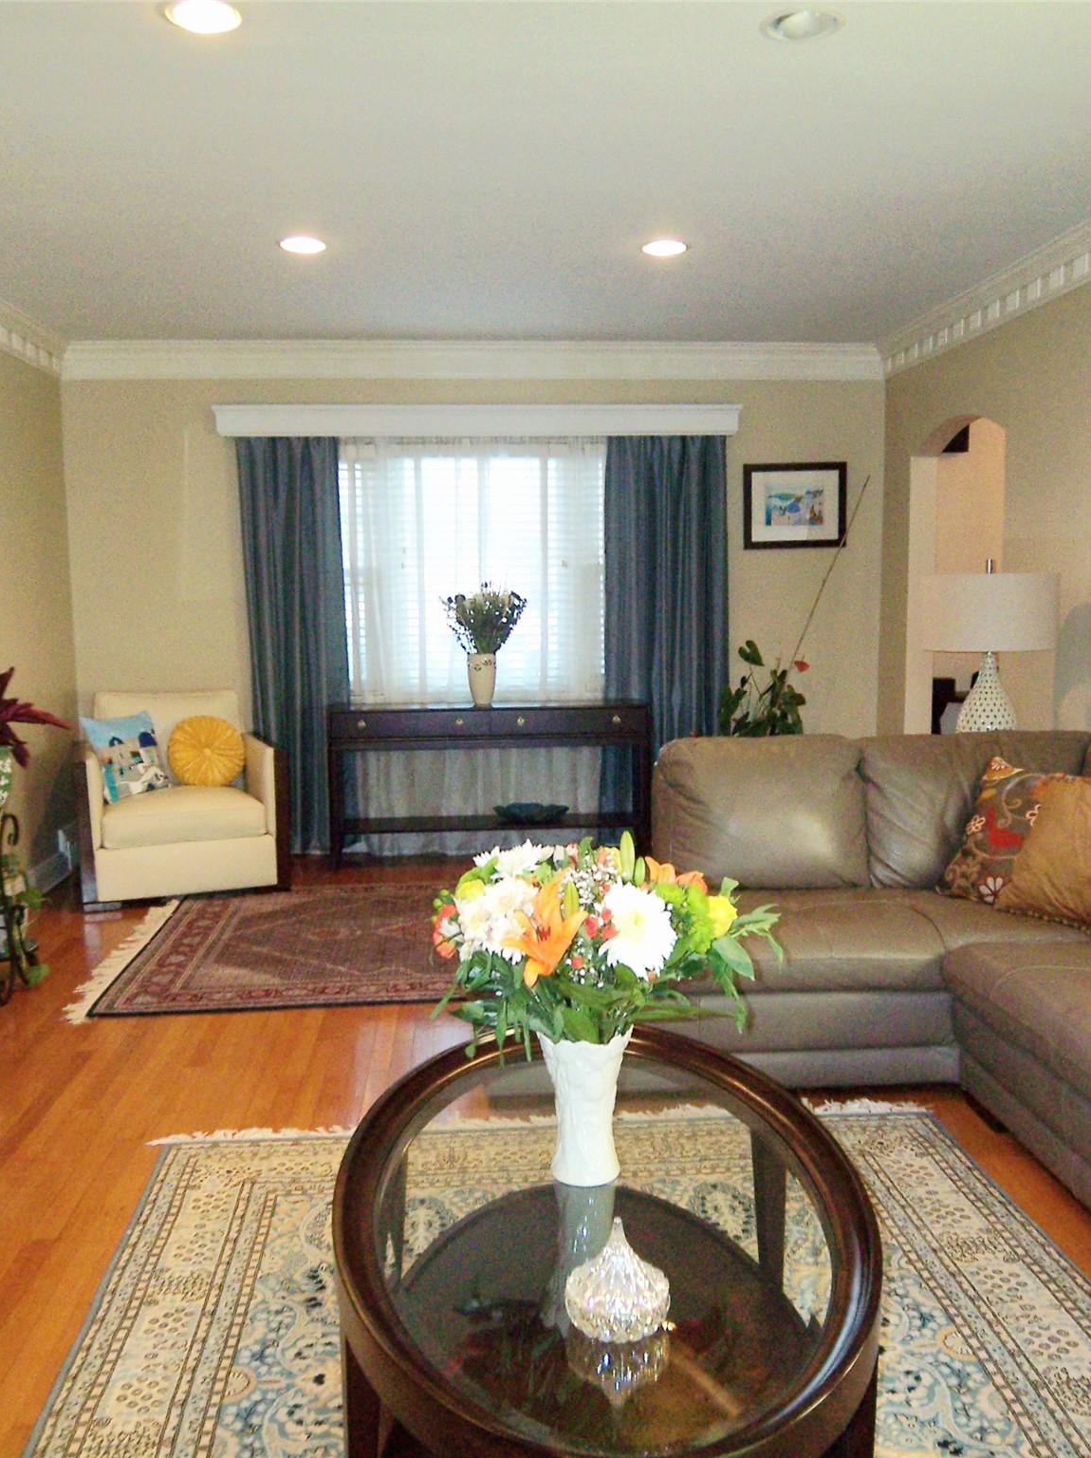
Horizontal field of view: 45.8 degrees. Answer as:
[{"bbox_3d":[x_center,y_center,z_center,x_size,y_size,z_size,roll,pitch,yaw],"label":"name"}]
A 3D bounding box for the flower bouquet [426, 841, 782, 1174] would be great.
[{"bbox_3d":[0.090,0.415,1.929,0.510,0.530,0.460,-1,6,-4],"label":"flower bouquet"}]

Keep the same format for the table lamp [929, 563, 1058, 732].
[{"bbox_3d":[1.565,-0.214,4.535,0.450,0.730,0.450,-1,6,-4],"label":"table lamp"}]

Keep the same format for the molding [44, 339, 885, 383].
[{"bbox_3d":[-0.314,-1.817,6.365,4.080,0.190,0.120,-1,6,-4],"label":"molding"}]

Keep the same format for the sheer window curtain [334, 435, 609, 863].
[{"bbox_3d":[-0.360,-0.407,6.445,1.400,2.060,0.100,-1,6,-4],"label":"sheer window curtain"}]

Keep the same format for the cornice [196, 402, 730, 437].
[{"bbox_3d":[-0.316,-1.502,6.329,2.550,0.165,0.200,-1,6,-4],"label":"cornice"}]

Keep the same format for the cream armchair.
[{"bbox_3d":[-1.679,0.269,5.907,0.840,0.860,0.840,-3,7,-19],"label":"cream armchair"}]

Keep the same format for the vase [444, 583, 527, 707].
[{"bbox_3d":[-0.291,-0.410,6.238,0.400,0.600,0.360,-1,6,-4],"label":"vase"}]

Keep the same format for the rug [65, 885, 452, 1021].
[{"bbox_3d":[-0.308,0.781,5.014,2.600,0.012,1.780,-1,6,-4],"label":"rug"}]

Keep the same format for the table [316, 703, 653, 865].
[{"bbox_3d":[-0.264,0.259,6.324,1.540,0.760,0.360,-1,6,-4],"label":"table"}]

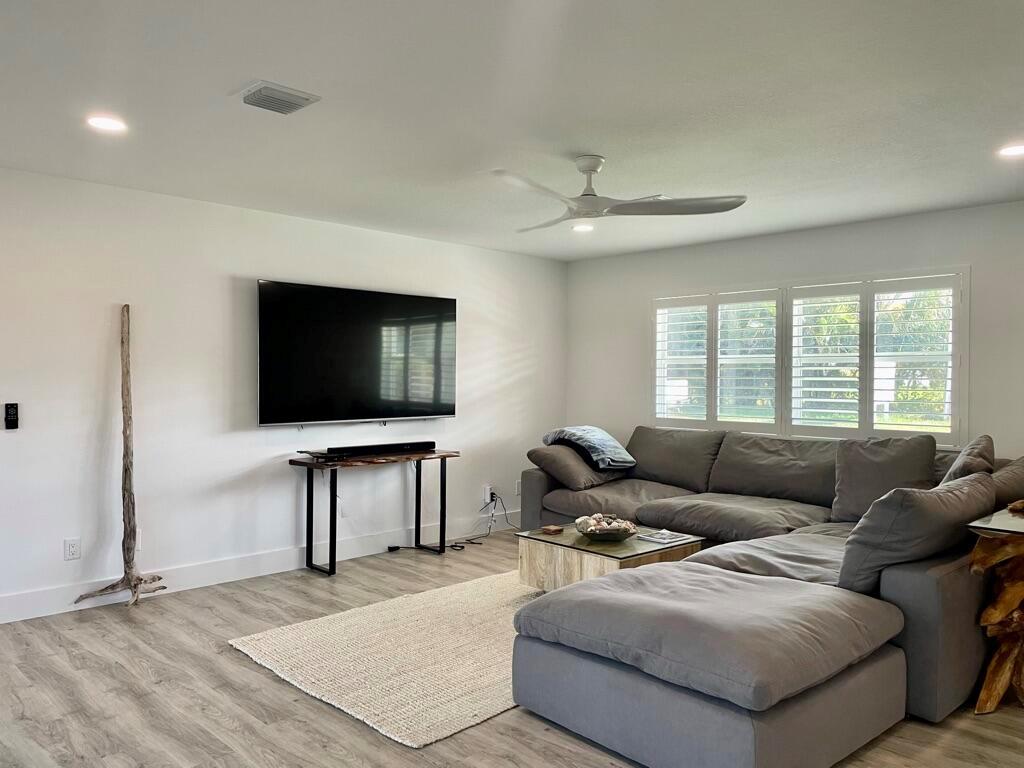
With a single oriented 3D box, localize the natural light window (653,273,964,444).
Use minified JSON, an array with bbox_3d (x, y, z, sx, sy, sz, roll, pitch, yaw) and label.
[{"bbox_3d":[2.042,-0.166,5.751,0.090,1.155,2.435,0,1,-44],"label":"natural light window"}]

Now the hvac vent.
[{"bbox_3d":[-0.933,-1.121,3.051,0.260,0.032,0.255,0,1,-44],"label":"hvac vent"}]

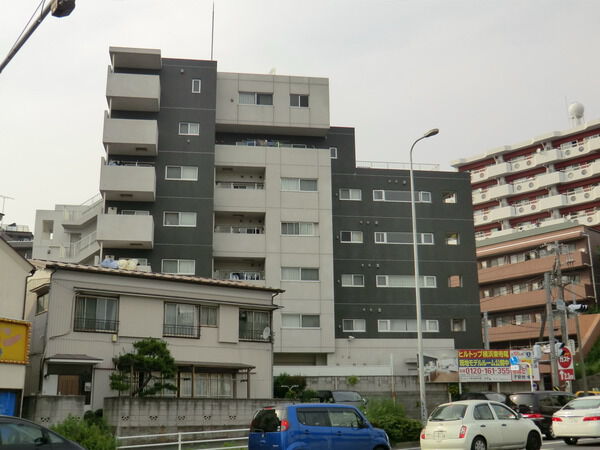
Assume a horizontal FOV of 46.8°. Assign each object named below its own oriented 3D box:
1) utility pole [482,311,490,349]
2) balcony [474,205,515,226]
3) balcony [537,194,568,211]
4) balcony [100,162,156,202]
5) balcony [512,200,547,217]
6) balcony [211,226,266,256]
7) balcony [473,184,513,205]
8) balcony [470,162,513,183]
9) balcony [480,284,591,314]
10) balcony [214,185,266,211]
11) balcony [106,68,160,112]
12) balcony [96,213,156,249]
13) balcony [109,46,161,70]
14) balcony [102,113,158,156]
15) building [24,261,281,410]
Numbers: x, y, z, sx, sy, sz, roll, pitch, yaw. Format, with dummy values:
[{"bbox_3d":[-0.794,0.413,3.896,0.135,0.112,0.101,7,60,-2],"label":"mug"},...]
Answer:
[{"bbox_3d":[11.170,8.644,40.666,0.280,7.090,0.280,1,-15,-7],"label":"utility pole"},{"bbox_3d":[24.089,-1.016,85.230,4.989,1.396,1.600,-14,-20,42],"label":"balcony"},{"bbox_3d":[29.306,-2.391,80.346,2.984,1.255,1.600,-14,-20,42],"label":"balcony"},{"bbox_3d":[-10.121,-2.495,41.143,3.070,1.574,1.900,2,-15,-8],"label":"balcony"},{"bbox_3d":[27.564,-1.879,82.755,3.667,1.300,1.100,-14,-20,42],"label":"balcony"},{"bbox_3d":[-3.869,1.335,43.946,3.230,1.695,1.600,2,-15,-8],"label":"balcony"},{"bbox_3d":[24.243,-3.662,87.529,5.600,1.480,1.400,-15,-21,43],"label":"balcony"},{"bbox_3d":[24.215,-6.367,88.252,5.600,1.480,1.400,-15,-21,43],"label":"balcony"},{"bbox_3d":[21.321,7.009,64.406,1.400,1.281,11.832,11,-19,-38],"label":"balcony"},{"bbox_3d":[-3.841,-1.488,44.210,3.200,1.700,1.500,1,-15,-7],"label":"balcony"},{"bbox_3d":[-9.971,-8.007,41.931,3.000,1.560,1.950,1,-15,-7],"label":"balcony"},{"bbox_3d":[-9.883,0.431,39.674,3.000,1.490,1.950,1,-15,-7],"label":"balcony"},{"bbox_3d":[-9.994,-10.175,42.511,3.000,0.370,1.950,1,-15,-7],"label":"balcony"},{"bbox_3d":[-9.941,-5.191,41.178,3.000,1.530,1.950,1,-15,-7],"label":"balcony"},{"bbox_3d":[-7.525,5.574,32.788,11.122,6.300,6.700,10,-18,-35],"label":"building"}]

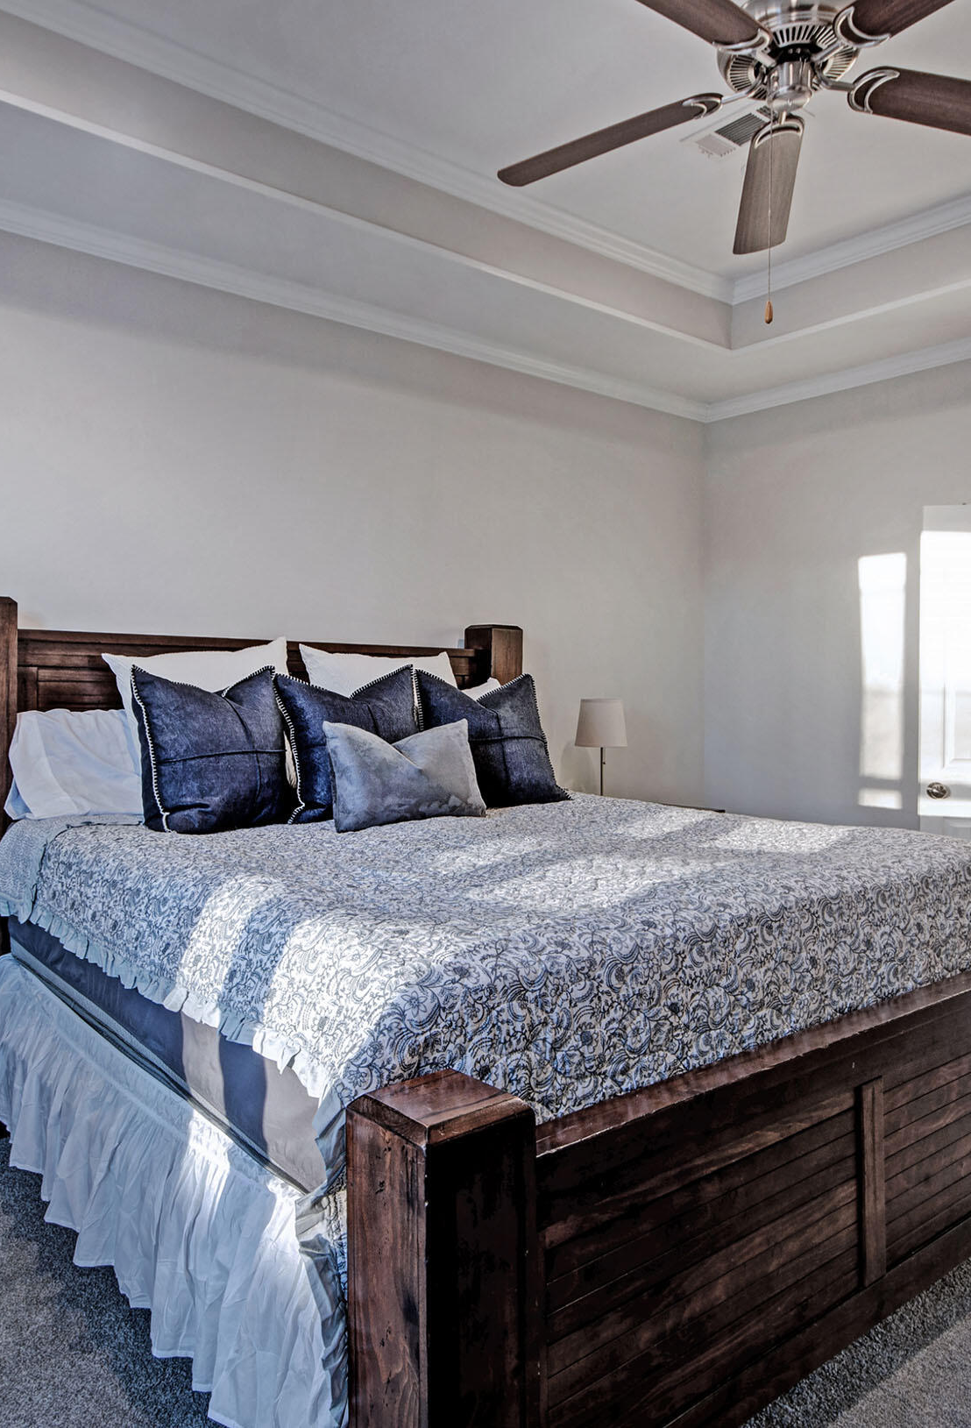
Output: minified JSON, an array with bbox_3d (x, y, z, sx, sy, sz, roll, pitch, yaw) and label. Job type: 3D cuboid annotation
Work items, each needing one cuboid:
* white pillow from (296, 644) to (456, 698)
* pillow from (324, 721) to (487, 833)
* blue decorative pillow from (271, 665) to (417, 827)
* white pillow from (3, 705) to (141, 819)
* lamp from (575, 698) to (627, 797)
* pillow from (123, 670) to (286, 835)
[{"bbox_3d":[-0.333,0.050,3.410,0.615,0.554,0.171,-1,-18,-39],"label":"white pillow"},{"bbox_3d":[-0.230,0.177,2.875,0.504,0.333,0.131,-1,-26,-39],"label":"pillow"},{"bbox_3d":[-0.420,0.093,3.005,0.484,0.464,0.161,-1,-15,-41],"label":"blue decorative pillow"},{"bbox_3d":[-1.027,0.153,2.931,0.746,0.393,0.171,-1,-31,-39],"label":"white pillow"},{"bbox_3d":[0.501,0.187,4.177,0.227,0.499,0.227,0,1,0],"label":"lamp"},{"bbox_3d":[-0.768,0.093,2.698,0.161,0.454,0.454,-22,-14,41],"label":"pillow"}]

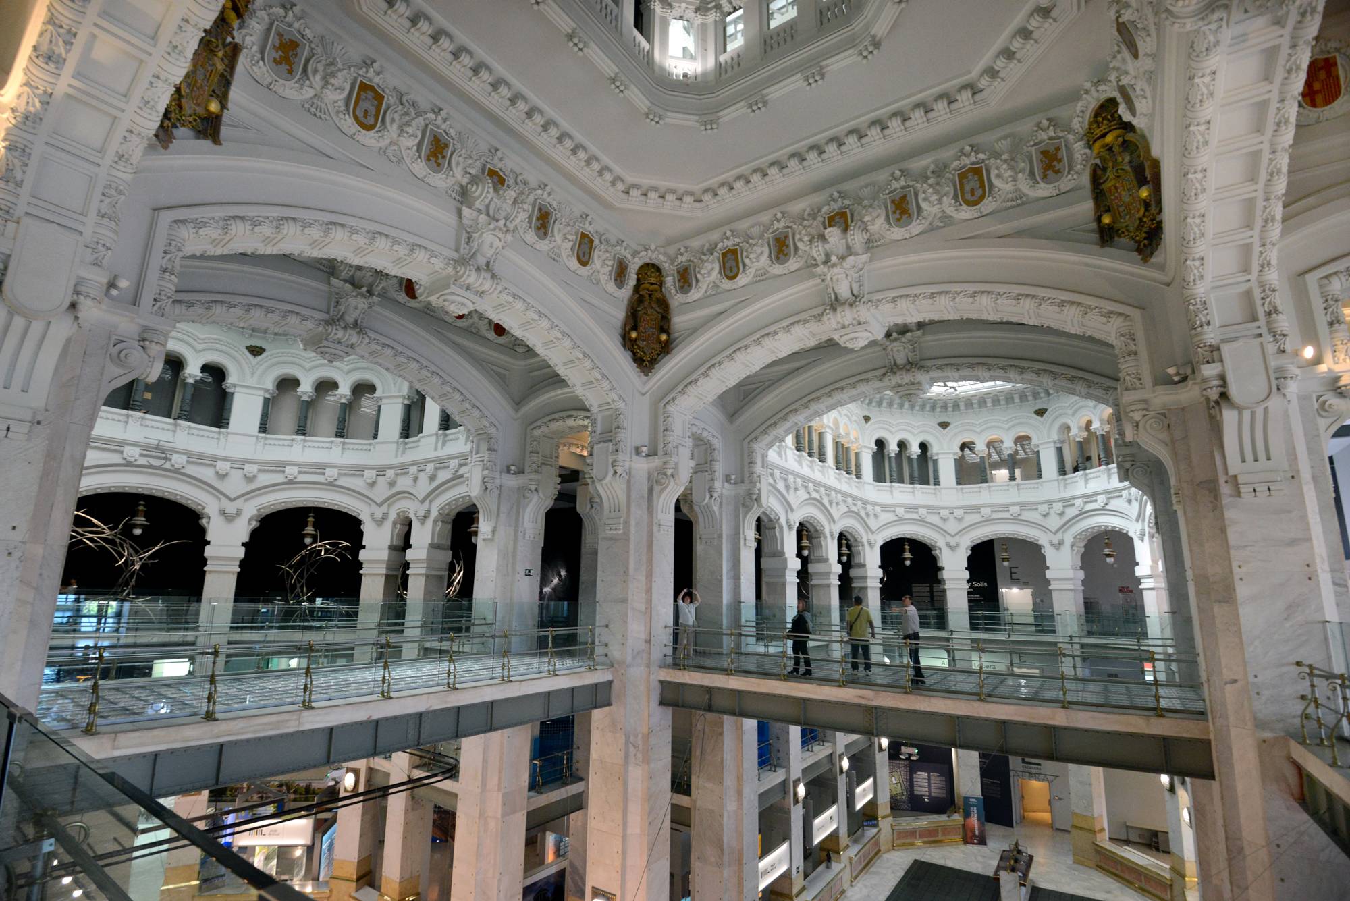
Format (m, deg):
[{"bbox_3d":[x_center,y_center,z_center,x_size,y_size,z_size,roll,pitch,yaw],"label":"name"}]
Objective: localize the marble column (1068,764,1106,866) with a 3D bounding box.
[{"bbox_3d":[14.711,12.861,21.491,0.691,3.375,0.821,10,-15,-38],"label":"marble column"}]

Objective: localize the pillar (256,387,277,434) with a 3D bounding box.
[{"bbox_3d":[-14.339,-1.390,21.083,0.560,1.630,0.560,4,-12,-14],"label":"pillar"}]

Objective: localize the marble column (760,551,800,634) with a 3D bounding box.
[{"bbox_3d":[3.603,4.955,20.502,0.950,2.950,0.950,-8,-15,35],"label":"marble column"}]

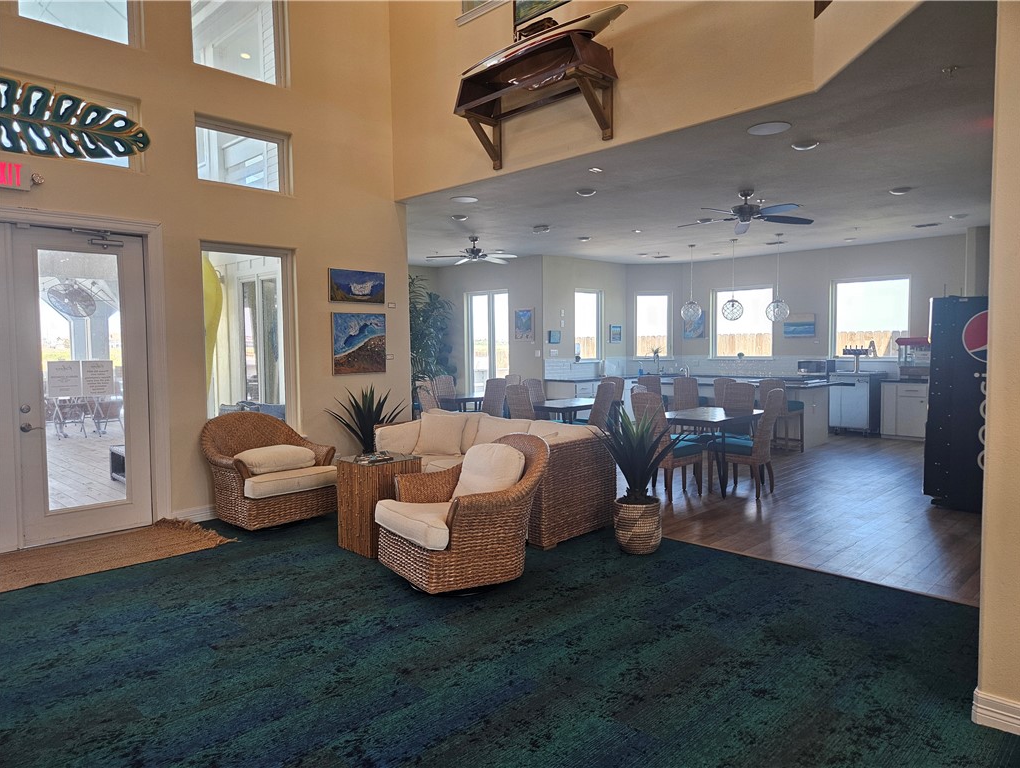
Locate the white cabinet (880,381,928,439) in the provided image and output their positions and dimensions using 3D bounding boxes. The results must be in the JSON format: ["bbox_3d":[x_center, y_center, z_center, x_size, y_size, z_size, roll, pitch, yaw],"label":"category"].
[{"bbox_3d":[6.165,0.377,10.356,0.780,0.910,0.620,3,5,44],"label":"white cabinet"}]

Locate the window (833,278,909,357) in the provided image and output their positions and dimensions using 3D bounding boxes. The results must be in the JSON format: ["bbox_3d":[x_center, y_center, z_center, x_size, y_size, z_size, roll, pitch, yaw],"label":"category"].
[{"bbox_3d":[5.994,-1.098,11.378,1.190,1.290,0.100,3,5,45],"label":"window"}]

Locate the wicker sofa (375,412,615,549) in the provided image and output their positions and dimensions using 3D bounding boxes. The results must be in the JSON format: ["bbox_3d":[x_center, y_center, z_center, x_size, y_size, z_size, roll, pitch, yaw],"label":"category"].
[{"bbox_3d":[-0.194,0.743,6.004,0.910,0.860,2.050,-4,4,-44],"label":"wicker sofa"}]

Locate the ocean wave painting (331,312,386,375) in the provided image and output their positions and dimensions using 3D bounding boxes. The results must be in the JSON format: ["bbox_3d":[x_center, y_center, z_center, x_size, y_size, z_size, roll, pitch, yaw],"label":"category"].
[{"bbox_3d":[-1.530,-0.411,6.964,0.040,0.615,0.630,3,5,44],"label":"ocean wave painting"}]

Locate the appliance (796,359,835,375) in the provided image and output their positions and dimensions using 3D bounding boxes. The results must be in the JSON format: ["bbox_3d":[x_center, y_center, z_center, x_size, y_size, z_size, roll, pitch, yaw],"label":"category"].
[{"bbox_3d":[5.225,-0.263,11.621,0.370,0.280,0.470,-4,4,-44],"label":"appliance"}]

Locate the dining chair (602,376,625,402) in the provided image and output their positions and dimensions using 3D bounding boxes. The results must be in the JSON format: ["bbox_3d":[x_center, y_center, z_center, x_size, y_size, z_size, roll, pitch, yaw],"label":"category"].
[{"bbox_3d":[1.305,0.443,9.587,0.600,1.040,0.460,-4,4,-44],"label":"dining chair"}]

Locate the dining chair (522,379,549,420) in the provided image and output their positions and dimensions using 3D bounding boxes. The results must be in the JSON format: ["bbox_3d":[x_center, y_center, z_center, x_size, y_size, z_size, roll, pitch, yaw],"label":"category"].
[{"bbox_3d":[0.494,0.467,9.187,0.610,1.050,0.470,3,5,45],"label":"dining chair"}]

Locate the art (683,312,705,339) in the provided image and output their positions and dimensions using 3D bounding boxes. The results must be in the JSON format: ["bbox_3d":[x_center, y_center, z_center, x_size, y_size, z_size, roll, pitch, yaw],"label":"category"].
[{"bbox_3d":[3.676,-1.158,13.526,0.040,0.550,0.450,-4,4,-44],"label":"art"}]

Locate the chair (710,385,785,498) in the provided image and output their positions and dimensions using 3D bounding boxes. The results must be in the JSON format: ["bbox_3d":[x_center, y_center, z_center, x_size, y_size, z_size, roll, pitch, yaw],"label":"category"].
[{"bbox_3d":[2.320,0.555,6.629,0.470,1.030,0.620,-4,5,-45],"label":"chair"}]

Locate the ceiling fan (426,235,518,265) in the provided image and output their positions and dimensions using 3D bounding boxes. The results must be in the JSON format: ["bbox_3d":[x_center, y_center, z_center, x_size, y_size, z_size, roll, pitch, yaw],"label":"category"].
[{"bbox_3d":[-0.517,-2.000,10.094,1.340,0.363,1.340,3,5,45],"label":"ceiling fan"}]

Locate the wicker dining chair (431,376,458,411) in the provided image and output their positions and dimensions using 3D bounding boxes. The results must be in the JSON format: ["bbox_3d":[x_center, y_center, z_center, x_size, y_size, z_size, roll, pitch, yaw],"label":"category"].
[{"bbox_3d":[-0.796,0.407,10.001,0.470,1.030,0.610,-4,5,-45],"label":"wicker dining chair"}]

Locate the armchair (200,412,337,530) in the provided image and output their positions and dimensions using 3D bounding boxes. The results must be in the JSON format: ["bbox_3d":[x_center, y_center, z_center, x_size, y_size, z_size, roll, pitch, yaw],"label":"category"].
[{"bbox_3d":[-2.110,0.734,6.040,0.900,0.920,0.950,2,4,43],"label":"armchair"}]

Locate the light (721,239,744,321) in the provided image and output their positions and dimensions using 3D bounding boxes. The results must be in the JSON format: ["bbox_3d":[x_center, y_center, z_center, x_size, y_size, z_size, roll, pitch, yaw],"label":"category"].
[{"bbox_3d":[3.521,-1.629,10.724,0.335,1.268,0.335,3,5,45],"label":"light"}]

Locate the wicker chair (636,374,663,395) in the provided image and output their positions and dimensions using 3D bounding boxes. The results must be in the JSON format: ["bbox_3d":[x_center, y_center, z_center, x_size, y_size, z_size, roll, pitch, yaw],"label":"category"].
[{"bbox_3d":[2.278,0.367,10.405,0.460,1.010,0.580,3,5,44],"label":"wicker chair"}]

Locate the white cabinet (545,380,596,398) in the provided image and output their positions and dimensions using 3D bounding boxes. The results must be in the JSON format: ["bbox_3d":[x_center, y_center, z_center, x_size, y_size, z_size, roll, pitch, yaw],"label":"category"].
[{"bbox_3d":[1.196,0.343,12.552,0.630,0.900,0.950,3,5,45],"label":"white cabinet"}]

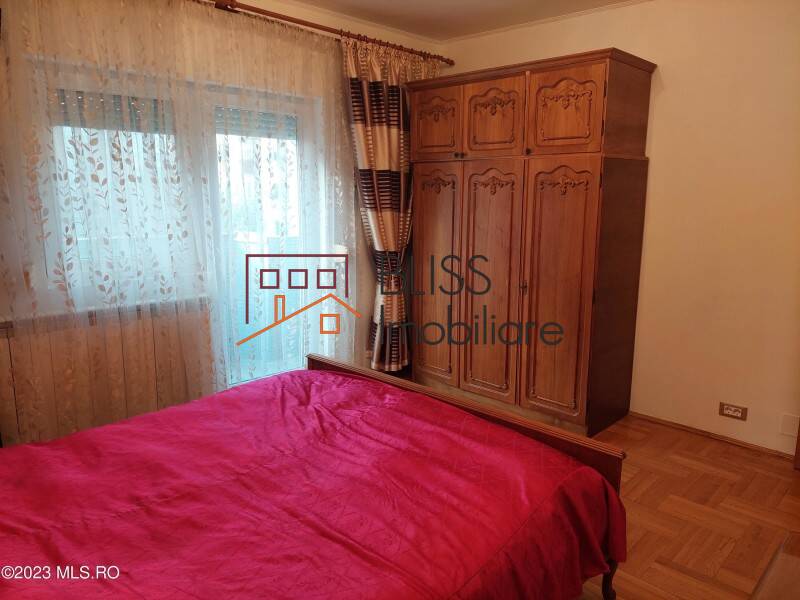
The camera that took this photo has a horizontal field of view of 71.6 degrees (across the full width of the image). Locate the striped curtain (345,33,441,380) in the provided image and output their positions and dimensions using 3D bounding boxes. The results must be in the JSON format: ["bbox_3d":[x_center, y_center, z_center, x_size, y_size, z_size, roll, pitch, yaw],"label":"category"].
[{"bbox_3d":[-0.041,-0.591,4.126,0.175,2.347,0.912,10,15,44],"label":"striped curtain"}]

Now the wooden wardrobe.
[{"bbox_3d":[0.796,-0.383,3.862,1.533,2.202,0.592,10,15,44],"label":"wooden wardrobe"}]

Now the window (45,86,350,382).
[{"bbox_3d":[-1.062,-0.280,3.359,0.126,1.824,1.794,10,15,44],"label":"window"}]

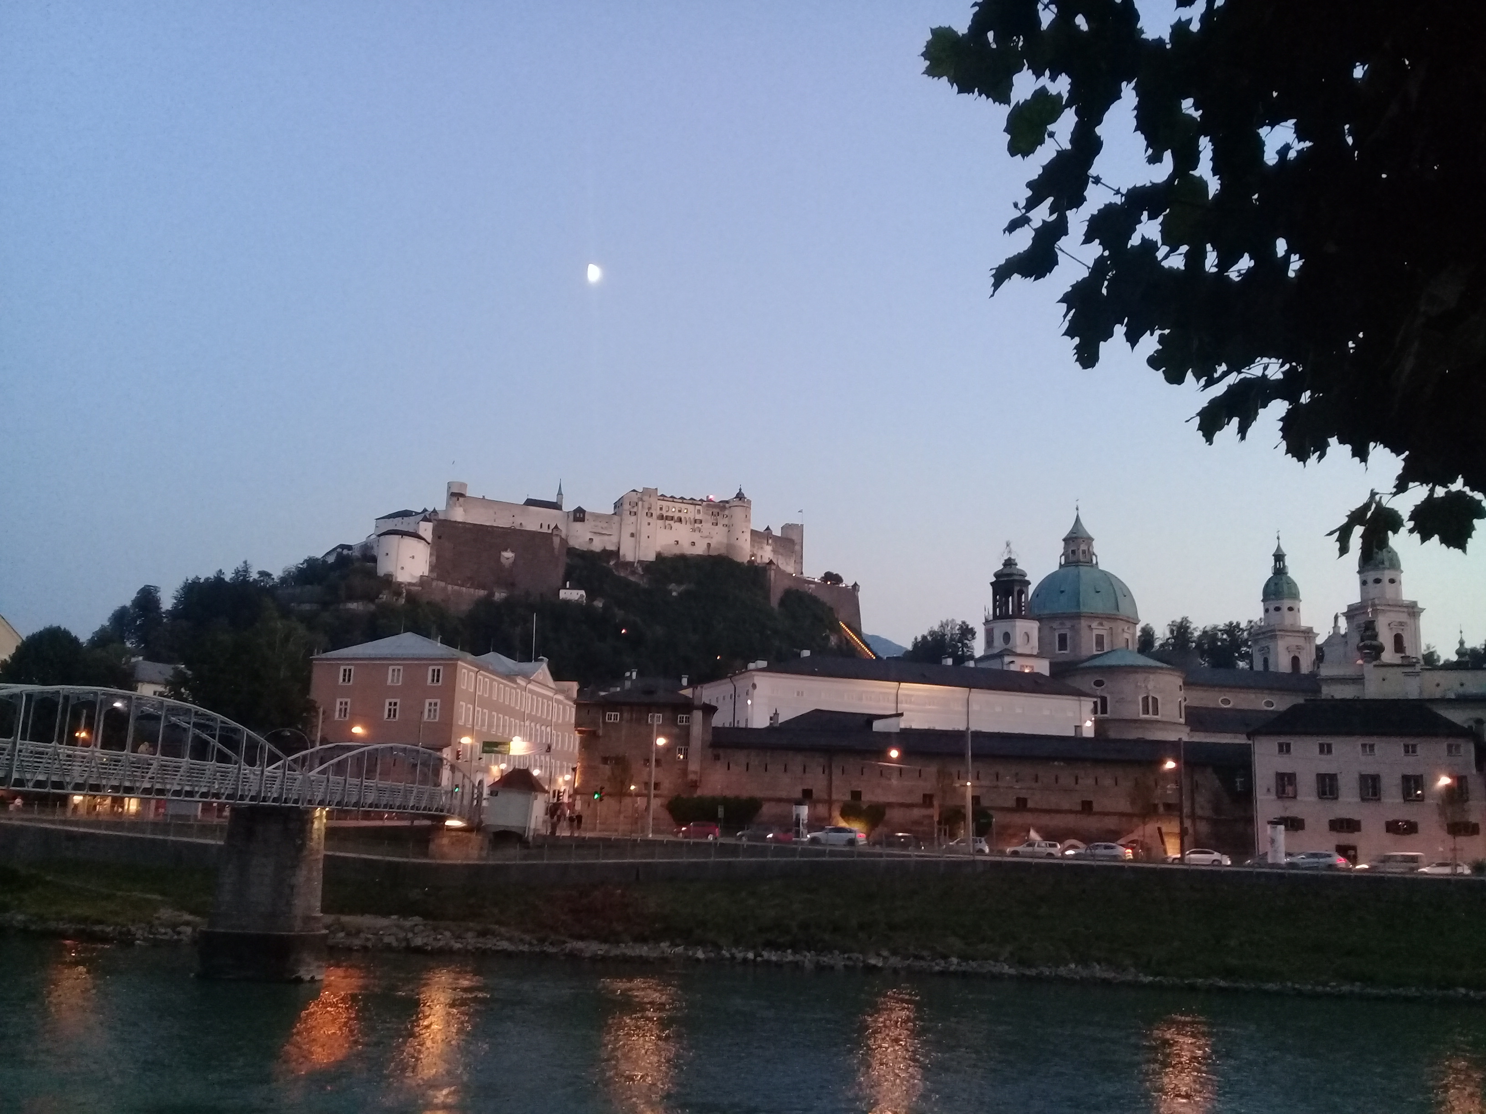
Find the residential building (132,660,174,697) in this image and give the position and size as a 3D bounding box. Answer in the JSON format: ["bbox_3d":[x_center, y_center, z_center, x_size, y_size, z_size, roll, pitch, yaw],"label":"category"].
[{"bbox_3d":[-113.632,24.904,254.549,11.000,10.000,9.000,9,-14,-32],"label":"residential building"}]

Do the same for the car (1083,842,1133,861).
[{"bbox_3d":[26.410,21.664,97.500,4.500,1.470,1.800,0,-12,9],"label":"car"}]

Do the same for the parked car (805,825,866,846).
[{"bbox_3d":[6.738,20.153,95.956,4.400,1.520,1.820,1,-12,4],"label":"parked car"}]

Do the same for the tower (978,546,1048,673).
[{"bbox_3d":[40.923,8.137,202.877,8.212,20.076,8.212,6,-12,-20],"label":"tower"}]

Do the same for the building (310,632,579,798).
[{"bbox_3d":[-33.028,22.158,159.492,15.283,21.007,50.000,0,-12,9],"label":"building"}]

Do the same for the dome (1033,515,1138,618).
[{"bbox_3d":[81.902,2.152,321.871,26.355,26.054,26.355,2,-12,0],"label":"dome"}]

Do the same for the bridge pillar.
[{"bbox_3d":[-22.815,15.976,63.931,4.900,7.887,2.700,0,-12,9],"label":"bridge pillar"}]

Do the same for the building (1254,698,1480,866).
[{"bbox_3d":[51.262,19.387,111.256,16.800,14.200,10.000,-2,-12,19],"label":"building"}]

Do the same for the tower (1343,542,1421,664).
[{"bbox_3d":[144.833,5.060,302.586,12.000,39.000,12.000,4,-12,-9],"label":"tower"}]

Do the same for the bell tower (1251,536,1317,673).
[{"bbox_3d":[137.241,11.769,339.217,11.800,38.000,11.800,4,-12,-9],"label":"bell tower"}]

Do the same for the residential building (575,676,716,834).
[{"bbox_3d":[-7.983,16.889,111.346,10.682,13.369,11.000,2,-12,0],"label":"residential building"}]

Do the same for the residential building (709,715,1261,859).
[{"bbox_3d":[19.173,19.864,112.951,44.338,10.600,9.000,1,-12,2],"label":"residential building"}]

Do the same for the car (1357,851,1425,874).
[{"bbox_3d":[48.678,23.048,100.000,4.650,1.880,1.850,-1,-12,13],"label":"car"}]

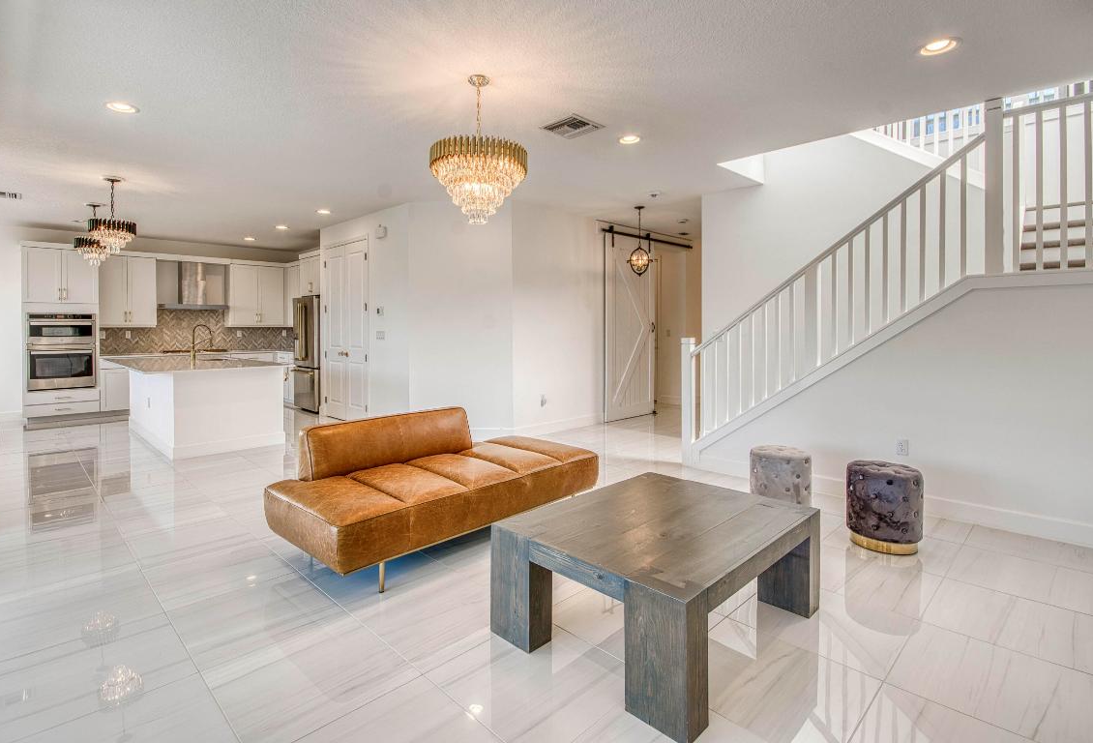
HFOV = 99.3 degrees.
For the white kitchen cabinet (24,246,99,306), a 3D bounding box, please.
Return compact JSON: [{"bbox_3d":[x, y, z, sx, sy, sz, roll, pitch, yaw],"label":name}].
[{"bbox_3d":[-7.265,-1.415,6.976,0.800,0.770,0.600,-3,5,-41],"label":"white kitchen cabinet"}]

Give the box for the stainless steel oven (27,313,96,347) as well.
[{"bbox_3d":[-7.100,-0.613,6.802,0.694,0.454,0.426,-4,6,-44],"label":"stainless steel oven"}]

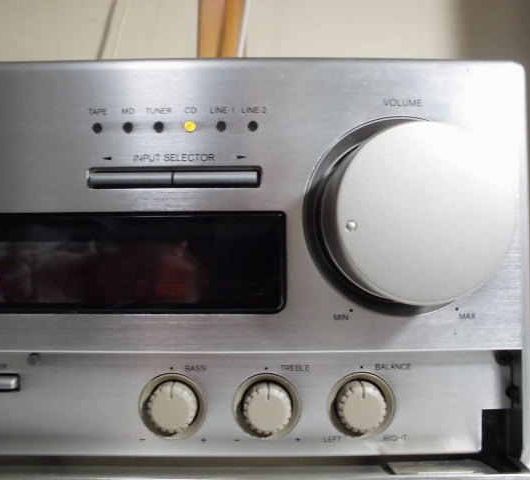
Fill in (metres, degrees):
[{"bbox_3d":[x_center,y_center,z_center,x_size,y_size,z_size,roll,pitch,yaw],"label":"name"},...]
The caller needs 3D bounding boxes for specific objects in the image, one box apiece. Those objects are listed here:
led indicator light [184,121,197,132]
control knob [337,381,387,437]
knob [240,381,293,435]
[{"bbox_3d":[-0.022,-0.033,0.141,0.003,0.003,0.002,-1,-1,1],"label":"led indicator light"},{"bbox_3d":[0.030,0.051,0.149,0.015,0.015,0.008,-1,-1,1],"label":"control knob"},{"bbox_3d":[0.001,0.052,0.149,0.015,0.015,0.008,-1,-1,1],"label":"knob"}]

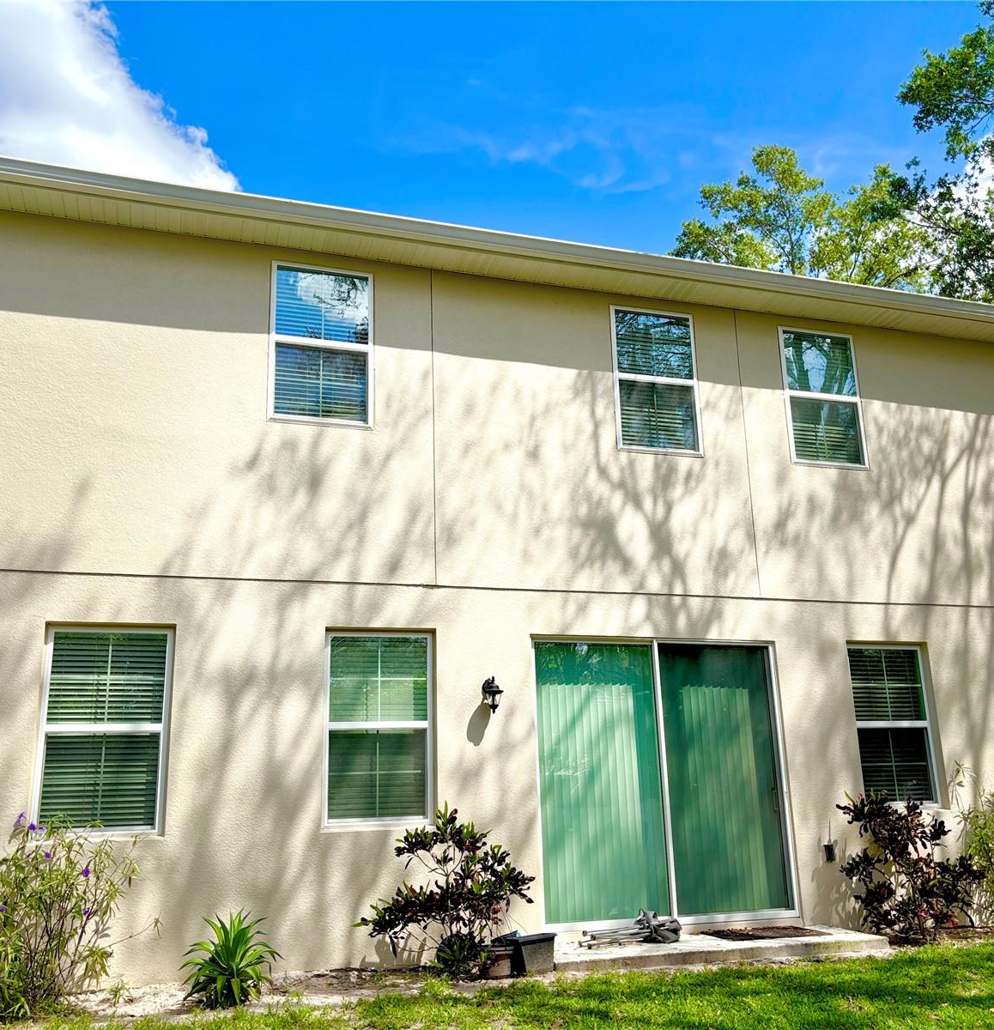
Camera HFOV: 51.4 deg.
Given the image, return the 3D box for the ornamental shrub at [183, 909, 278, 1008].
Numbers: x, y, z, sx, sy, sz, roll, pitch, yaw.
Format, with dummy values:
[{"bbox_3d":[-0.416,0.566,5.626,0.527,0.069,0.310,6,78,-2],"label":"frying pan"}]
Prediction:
[{"bbox_3d":[-1.831,3.026,7.116,0.661,0.564,0.620,3,-16,-18],"label":"ornamental shrub"}]

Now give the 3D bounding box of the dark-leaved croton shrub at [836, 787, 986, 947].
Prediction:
[{"bbox_3d":[3.650,3.114,9.133,1.270,1.267,1.000,3,-16,-18],"label":"dark-leaved croton shrub"}]

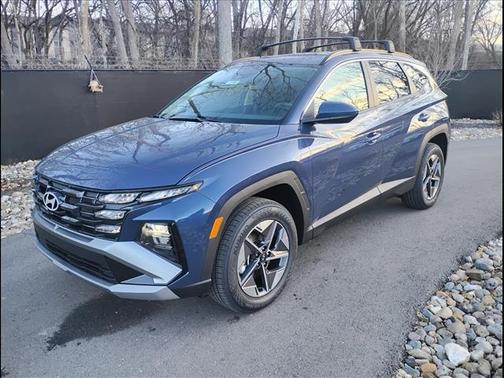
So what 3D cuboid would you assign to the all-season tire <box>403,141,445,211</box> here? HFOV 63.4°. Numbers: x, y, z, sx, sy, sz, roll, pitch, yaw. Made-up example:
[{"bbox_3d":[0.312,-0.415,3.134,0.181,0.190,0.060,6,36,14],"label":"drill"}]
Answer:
[{"bbox_3d":[1.905,-0.149,4.561,0.240,0.735,0.735,10,19,43],"label":"all-season tire"}]

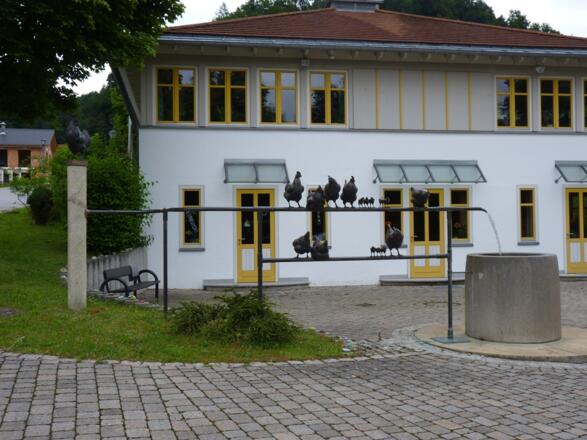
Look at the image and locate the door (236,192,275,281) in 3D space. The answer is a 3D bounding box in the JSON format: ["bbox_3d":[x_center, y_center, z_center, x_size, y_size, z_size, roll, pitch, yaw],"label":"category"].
[{"bbox_3d":[-0.874,0.373,15.685,0.949,2.232,0.120,-1,0,-10],"label":"door"}]

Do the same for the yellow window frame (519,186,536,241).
[{"bbox_3d":[6.108,-0.157,17.248,0.486,1.383,0.100,-1,-1,-10],"label":"yellow window frame"}]

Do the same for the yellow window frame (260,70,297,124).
[{"bbox_3d":[-0.353,-2.938,15.808,0.895,1.298,0.120,-1,0,-10],"label":"yellow window frame"}]

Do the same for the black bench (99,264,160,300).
[{"bbox_3d":[-2.953,1.250,12.088,0.560,0.760,1.643,-1,-1,7],"label":"black bench"}]

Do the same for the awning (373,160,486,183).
[{"bbox_3d":[3.408,-1.222,16.514,2.802,0.611,0.600,-1,-1,-10],"label":"awning"}]

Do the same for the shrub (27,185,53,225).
[{"bbox_3d":[-6.505,-0.373,17.000,0.750,1.000,0.750,-1,-1,0],"label":"shrub"}]

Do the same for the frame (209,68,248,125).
[{"bbox_3d":[-1.581,-2.997,15.993,0.948,1.338,0.100,-1,-1,-10],"label":"frame"}]

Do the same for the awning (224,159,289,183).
[{"bbox_3d":[-0.870,-1.153,15.426,1.485,0.590,0.550,-1,0,-10],"label":"awning"}]

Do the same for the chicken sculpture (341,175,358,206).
[{"bbox_3d":[0.685,-0.338,8.050,0.190,0.383,0.280,0,0,-24],"label":"chicken sculpture"}]

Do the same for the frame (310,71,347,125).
[{"bbox_3d":[0.843,-2.958,16.019,0.907,1.306,0.120,-1,0,-10],"label":"frame"}]

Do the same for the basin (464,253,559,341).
[{"bbox_3d":[2.805,0.962,8.454,1.153,1.034,1.153,-1,0,0],"label":"basin"}]

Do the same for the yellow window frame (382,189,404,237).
[{"bbox_3d":[2.498,-0.143,16.643,0.510,1.319,0.100,-1,-1,-10],"label":"yellow window frame"}]

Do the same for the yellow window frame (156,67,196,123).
[{"bbox_3d":[-2.741,-2.917,15.387,0.910,1.298,0.120,-1,0,-10],"label":"yellow window frame"}]

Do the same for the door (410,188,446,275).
[{"bbox_3d":[3.393,0.330,16.787,0.941,2.279,0.100,-1,-1,-10],"label":"door"}]

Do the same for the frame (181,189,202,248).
[{"bbox_3d":[-2.377,-0.064,15.424,0.457,1.341,0.120,-1,0,-10],"label":"frame"}]

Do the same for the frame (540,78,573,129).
[{"bbox_3d":[6.780,-3.023,17.067,0.911,1.313,0.120,-1,0,-10],"label":"frame"}]

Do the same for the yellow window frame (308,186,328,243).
[{"bbox_3d":[0.620,-0.120,16.328,0.499,1.366,0.100,-1,-1,-10],"label":"yellow window frame"}]

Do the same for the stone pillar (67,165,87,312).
[{"bbox_3d":[-3.072,0.223,9.400,0.260,2.128,0.260,-1,0,-10],"label":"stone pillar"}]

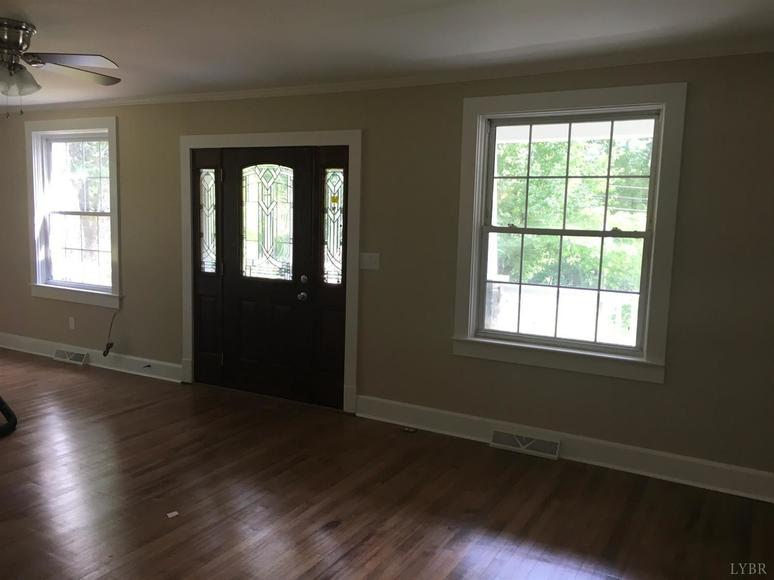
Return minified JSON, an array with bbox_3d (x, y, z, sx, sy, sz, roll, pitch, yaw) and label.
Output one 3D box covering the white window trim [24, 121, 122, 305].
[{"bbox_3d":[-3.050,-0.763,6.386,1.333,1.776,0.150,5,8,28],"label":"white window trim"}]

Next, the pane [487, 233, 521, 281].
[{"bbox_3d":[0.799,-0.215,4.397,0.240,0.333,0.020,5,8,28],"label":"pane"}]

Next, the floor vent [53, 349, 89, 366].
[{"bbox_3d":[-3.178,0.658,6.504,0.460,0.120,0.050,5,8,28],"label":"floor vent"}]

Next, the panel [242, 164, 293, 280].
[{"bbox_3d":[-0.969,-0.550,5.259,0.511,0.917,0.030,5,8,28],"label":"panel"}]

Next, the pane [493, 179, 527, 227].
[{"bbox_3d":[0.833,-0.590,4.397,0.236,0.330,0.020,5,8,28],"label":"pane"}]

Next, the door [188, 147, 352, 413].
[{"bbox_3d":[-0.993,-0.121,5.324,1.584,2.045,0.070,5,8,28],"label":"door"}]

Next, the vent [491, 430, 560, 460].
[{"bbox_3d":[0.917,1.032,4.316,0.458,0.120,0.050,5,8,28],"label":"vent"}]

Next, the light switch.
[{"bbox_3d":[-0.128,-0.210,4.795,0.166,0.120,0.010,5,8,28],"label":"light switch"}]

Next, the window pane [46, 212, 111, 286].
[{"bbox_3d":[-3.044,-0.401,6.467,0.999,0.679,0.025,5,8,28],"label":"window pane"}]

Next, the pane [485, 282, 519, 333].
[{"bbox_3d":[0.790,0.118,4.437,0.242,0.336,0.020,5,8,28],"label":"pane"}]

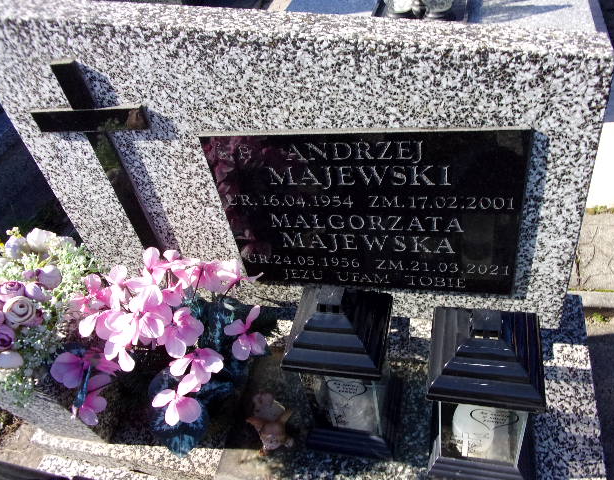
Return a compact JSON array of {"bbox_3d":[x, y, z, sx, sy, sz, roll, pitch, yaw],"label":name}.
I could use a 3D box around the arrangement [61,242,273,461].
[{"bbox_3d":[-0.213,0.172,0.887,0.330,0.340,0.300,2,44,16],"label":"arrangement"}]

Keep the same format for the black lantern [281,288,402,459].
[{"bbox_3d":[0.061,0.193,0.812,0.144,0.318,0.144,2,44,16],"label":"black lantern"}]

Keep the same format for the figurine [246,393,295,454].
[{"bbox_3d":[-0.062,0.311,0.878,0.071,0.100,0.062,-8,42,5],"label":"figurine"}]

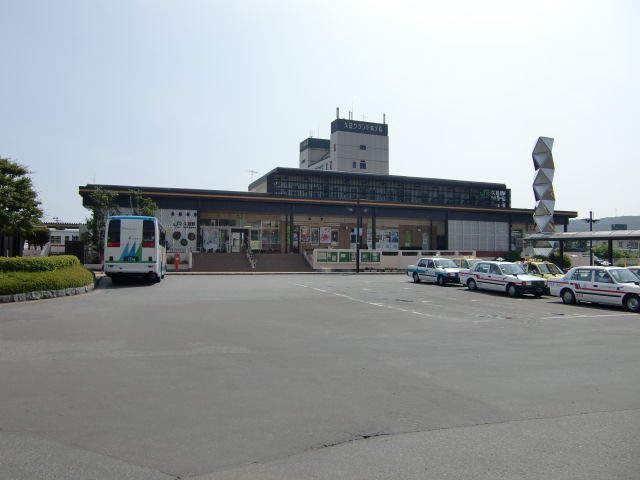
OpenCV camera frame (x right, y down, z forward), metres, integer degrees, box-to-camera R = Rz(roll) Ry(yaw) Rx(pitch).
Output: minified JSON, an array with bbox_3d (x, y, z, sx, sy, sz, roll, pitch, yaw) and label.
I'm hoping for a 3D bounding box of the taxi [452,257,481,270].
[{"bbox_3d":[9.430,1.910,32.600,1.700,1.530,4.600,1,-1,-24],"label":"taxi"}]

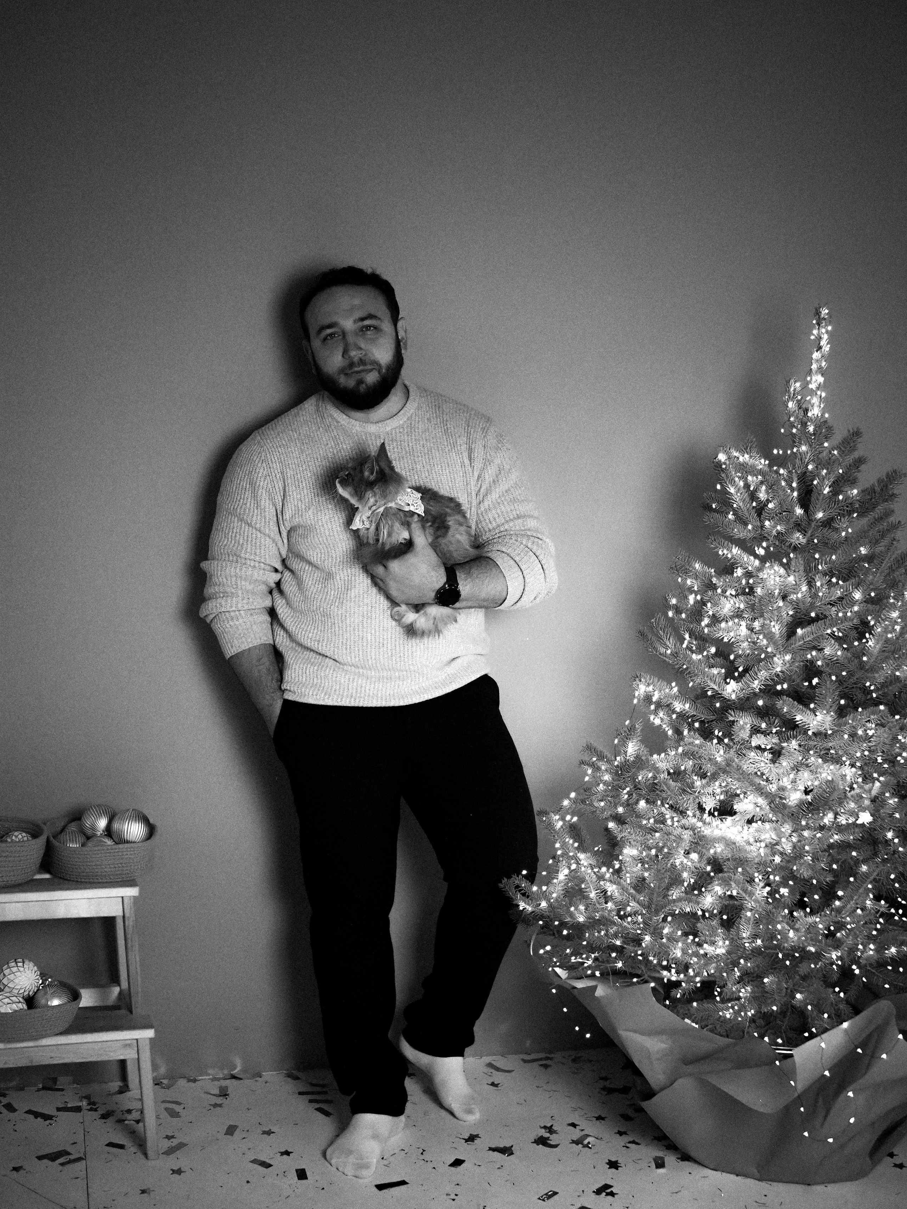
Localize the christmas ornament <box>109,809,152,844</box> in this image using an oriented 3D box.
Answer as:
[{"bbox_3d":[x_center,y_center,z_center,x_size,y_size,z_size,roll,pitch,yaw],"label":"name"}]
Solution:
[{"bbox_3d":[-0.638,0.445,3.460,0.081,0.084,0.081,0,7,0],"label":"christmas ornament"}]

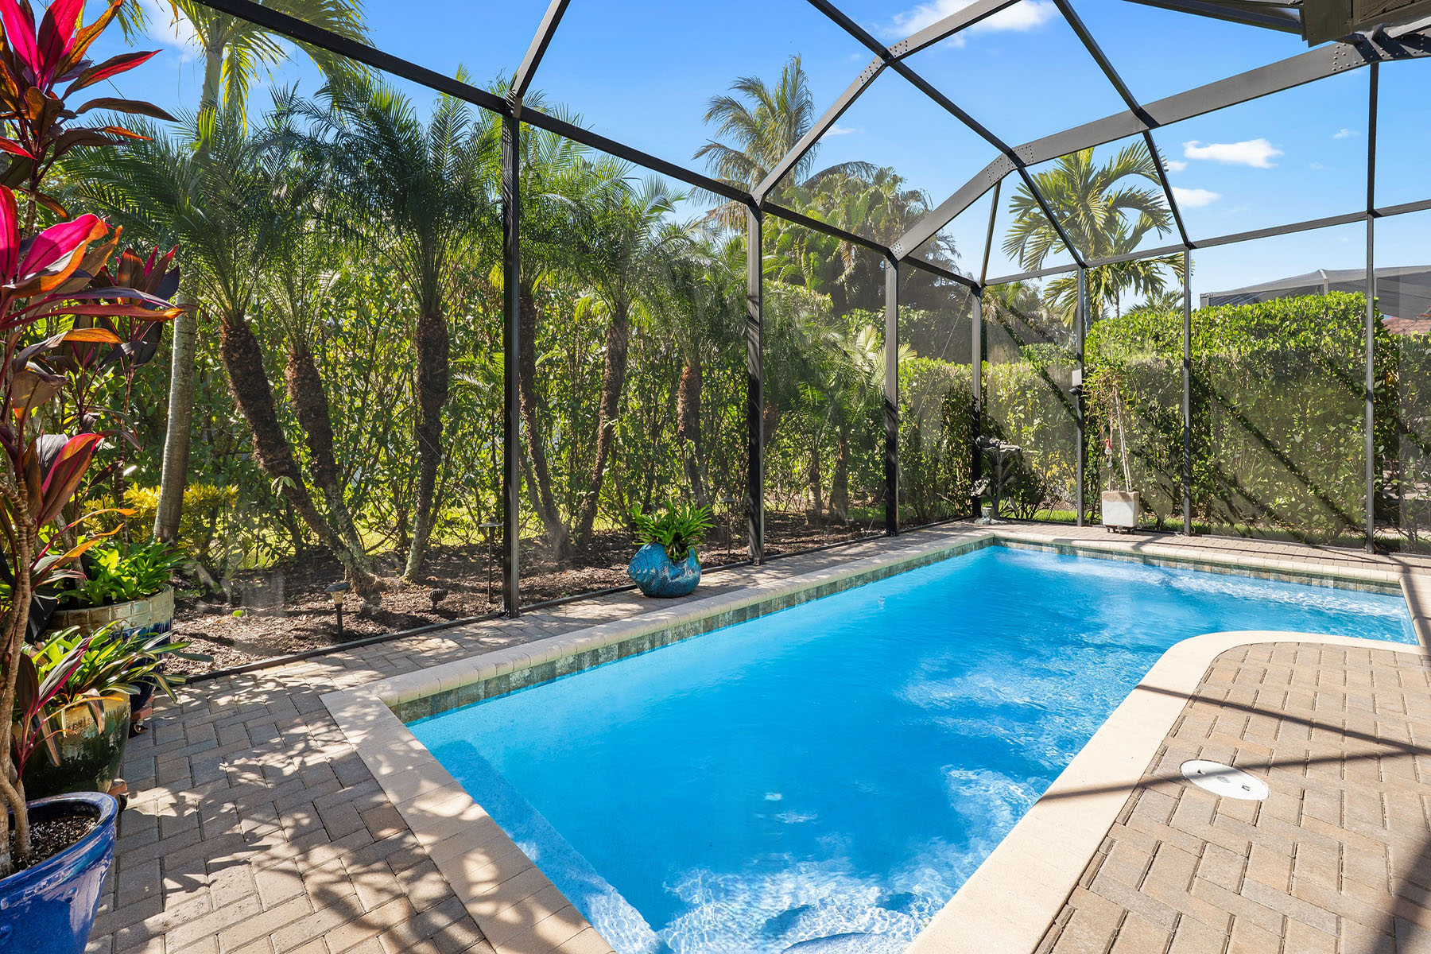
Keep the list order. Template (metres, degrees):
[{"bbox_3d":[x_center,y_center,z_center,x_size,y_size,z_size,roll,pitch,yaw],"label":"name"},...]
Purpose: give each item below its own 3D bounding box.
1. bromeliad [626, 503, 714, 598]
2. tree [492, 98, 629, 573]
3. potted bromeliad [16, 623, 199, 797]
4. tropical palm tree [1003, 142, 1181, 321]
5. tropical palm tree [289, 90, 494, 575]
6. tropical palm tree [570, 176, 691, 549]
[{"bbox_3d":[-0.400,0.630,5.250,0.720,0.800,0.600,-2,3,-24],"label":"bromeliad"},{"bbox_3d":[-1.780,-1.600,6.750,1.600,5.000,1.600,-1,3,-6],"label":"tree"},{"bbox_3d":[-2.370,0.865,2.330,0.490,0.640,0.490,2,4,45],"label":"potted bromeliad"},{"bbox_3d":[8.500,-3.500,13.500,3.500,7.800,3.500,0,3,0],"label":"tropical palm tree"},{"bbox_3d":[-3.120,-1.350,5.800,1.800,4.700,1.800,-1,3,-17],"label":"tropical palm tree"},{"bbox_3d":[-1.100,-1.420,7.550,1.550,4.550,1.550,-1,3,-6],"label":"tropical palm tree"}]

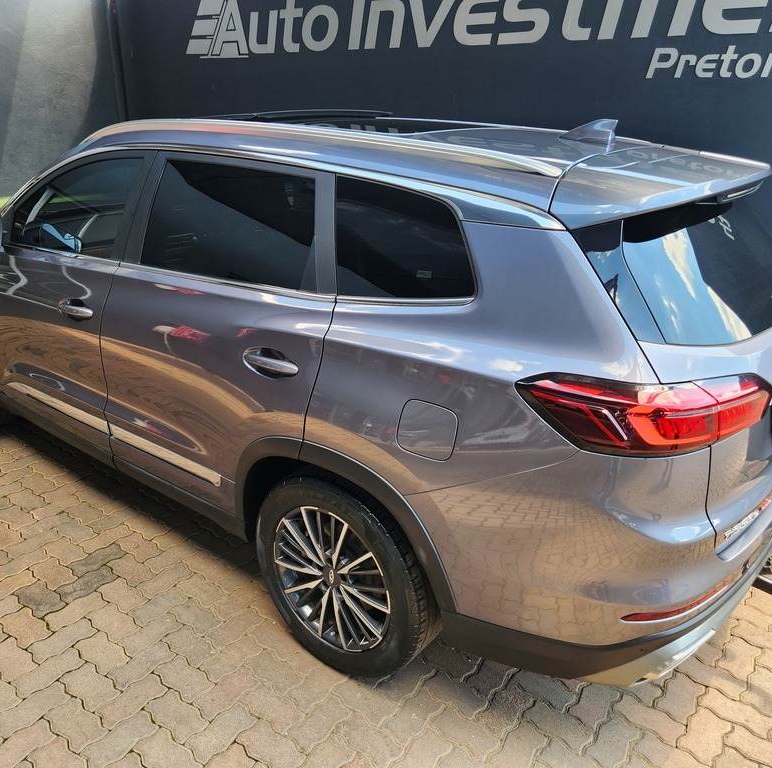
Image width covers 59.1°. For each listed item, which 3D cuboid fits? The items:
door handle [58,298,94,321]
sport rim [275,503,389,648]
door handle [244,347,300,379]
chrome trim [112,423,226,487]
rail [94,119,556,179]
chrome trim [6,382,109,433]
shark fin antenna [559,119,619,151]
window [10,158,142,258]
[{"bbox_3d":[-1.201,-0.292,2.626,0.232,0.076,0.052,15,25,34],"label":"door handle"},{"bbox_3d":[-0.118,0.590,2.218,0.490,0.490,0.202,17,26,34],"label":"sport rim"},{"bbox_3d":[-0.345,-0.067,2.019,0.228,0.078,0.052,15,25,34],"label":"door handle"},{"bbox_3d":[-0.838,0.265,2.543,0.665,0.056,0.030,16,26,34],"label":"chrome trim"},{"bbox_3d":[-0.388,-0.796,2.234,2.081,0.136,0.086,17,26,34],"label":"rail"},{"bbox_3d":[-1.454,0.083,2.977,0.850,0.060,0.030,15,25,34],"label":"chrome trim"},{"bbox_3d":[0.643,-0.804,2.168,0.182,0.076,0.066,17,26,34],"label":"shark fin antenna"},{"bbox_3d":[-1.256,-0.720,2.717,0.798,0.424,0.086,17,6,34],"label":"window"}]

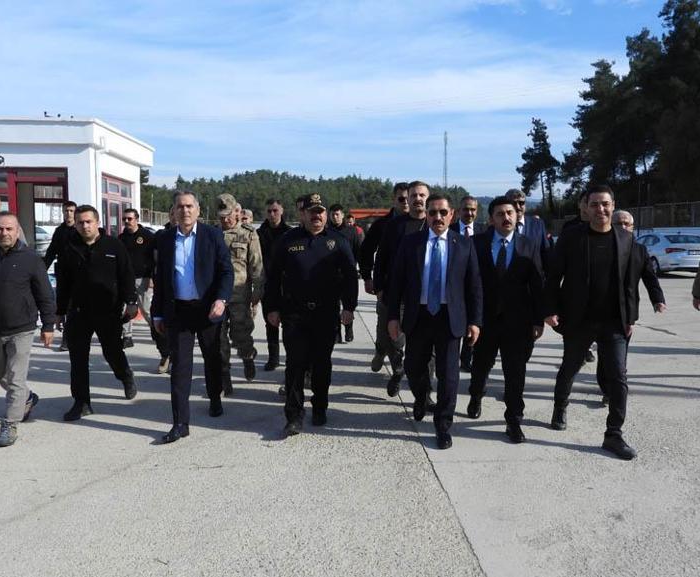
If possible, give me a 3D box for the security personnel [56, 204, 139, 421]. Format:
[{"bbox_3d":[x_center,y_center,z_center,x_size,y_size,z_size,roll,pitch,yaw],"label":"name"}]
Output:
[{"bbox_3d":[-2.074,0.156,5.500,0.640,1.690,0.660,1,5,5],"label":"security personnel"}]

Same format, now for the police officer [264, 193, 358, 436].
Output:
[{"bbox_3d":[-0.301,0.171,5.080,0.670,1.760,0.460,1,6,5],"label":"police officer"}]

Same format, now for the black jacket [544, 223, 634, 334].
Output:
[{"bbox_3d":[1.744,-0.073,4.900,0.620,0.800,0.370,0,5,1],"label":"black jacket"}]

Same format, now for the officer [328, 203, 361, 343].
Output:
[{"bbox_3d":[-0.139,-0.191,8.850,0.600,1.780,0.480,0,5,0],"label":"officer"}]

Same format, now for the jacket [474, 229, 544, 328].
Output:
[{"bbox_3d":[1.196,-0.076,5.100,0.570,0.760,0.350,1,5,9],"label":"jacket"}]

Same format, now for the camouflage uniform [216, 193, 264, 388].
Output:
[{"bbox_3d":[-1.046,0.033,6.200,0.550,1.800,0.500,0,6,3],"label":"camouflage uniform"}]

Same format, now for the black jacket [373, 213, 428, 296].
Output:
[{"bbox_3d":[0.531,-0.290,6.050,0.620,0.770,0.380,0,5,0],"label":"black jacket"}]

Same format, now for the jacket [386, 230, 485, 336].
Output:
[{"bbox_3d":[0.625,-0.037,4.930,0.660,0.790,0.380,0,6,0],"label":"jacket"}]

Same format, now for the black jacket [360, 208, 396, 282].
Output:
[{"bbox_3d":[0.385,-0.390,6.500,0.600,0.760,0.370,0,5,0],"label":"black jacket"}]

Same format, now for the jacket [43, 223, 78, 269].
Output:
[{"bbox_3d":[-3.448,-0.428,8.200,0.580,0.700,0.340,0,6,0],"label":"jacket"}]

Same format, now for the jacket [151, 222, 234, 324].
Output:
[{"bbox_3d":[-1.199,-0.114,5.080,0.590,0.760,0.360,0,5,2],"label":"jacket"}]

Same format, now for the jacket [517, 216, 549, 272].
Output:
[{"bbox_3d":[1.665,-0.279,6.400,0.560,0.800,0.330,0,6,-3],"label":"jacket"}]

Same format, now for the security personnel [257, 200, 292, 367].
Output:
[{"bbox_3d":[-0.773,-0.012,7.116,0.540,1.800,0.450,0,6,0],"label":"security personnel"}]

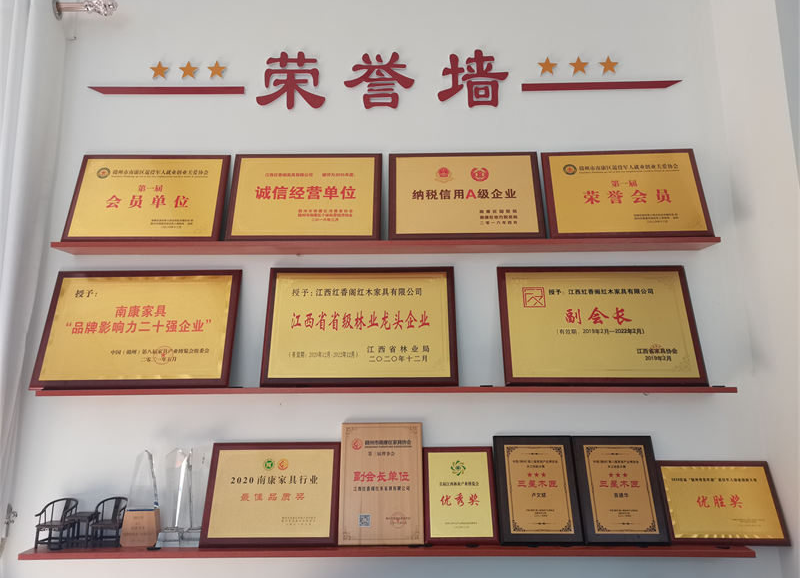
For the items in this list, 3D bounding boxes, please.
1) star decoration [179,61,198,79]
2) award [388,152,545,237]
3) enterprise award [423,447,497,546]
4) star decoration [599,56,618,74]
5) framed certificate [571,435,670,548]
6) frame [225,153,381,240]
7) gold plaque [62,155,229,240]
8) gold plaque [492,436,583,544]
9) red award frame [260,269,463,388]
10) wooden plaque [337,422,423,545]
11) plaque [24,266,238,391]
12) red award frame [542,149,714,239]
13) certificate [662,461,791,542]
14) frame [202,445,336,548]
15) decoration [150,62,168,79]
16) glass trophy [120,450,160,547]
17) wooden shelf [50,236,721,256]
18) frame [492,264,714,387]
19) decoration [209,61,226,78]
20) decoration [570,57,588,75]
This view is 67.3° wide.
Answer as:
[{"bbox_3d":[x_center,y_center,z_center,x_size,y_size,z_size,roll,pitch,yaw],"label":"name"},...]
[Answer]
[{"bbox_3d":[-0.746,-0.772,2.129,0.068,0.068,0.010,0,-11,0],"label":"star decoration"},{"bbox_3d":[0.217,-0.304,1.990,0.501,0.337,0.024,0,-24,0],"label":"award"},{"bbox_3d":[0.181,0.625,1.822,0.216,0.276,0.024,0,-25,0],"label":"enterprise award"},{"bbox_3d":[0.705,-0.753,2.033,0.067,0.064,0.010,0,-10,1],"label":"star decoration"},{"bbox_3d":[0.663,0.607,1.821,0.245,0.307,0.024,0,-24,0],"label":"framed certificate"},{"bbox_3d":[-0.300,-0.289,1.916,0.475,0.326,0.020,0,-25,1],"label":"frame"},{"bbox_3d":[-0.802,-0.286,1.922,0.486,0.327,0.020,0,-25,1],"label":"gold plaque"},{"bbox_3d":[0.403,0.586,1.753,0.236,0.302,0.020,0,-26,1],"label":"gold plaque"},{"bbox_3d":[-0.122,0.118,1.909,0.600,0.399,0.024,0,-24,0],"label":"red award frame"},{"bbox_3d":[-0.054,0.588,1.828,0.249,0.351,0.020,0,-22,0],"label":"wooden plaque"},{"bbox_3d":[-0.821,0.125,1.913,0.602,0.392,0.024,0,-24,0],"label":"plaque"},{"bbox_3d":[0.713,-0.297,1.904,0.496,0.325,0.020,0,-24,1],"label":"red award frame"},{"bbox_3d":[0.926,0.621,1.739,0.338,0.231,0.020,0,-28,1],"label":"certificate"},{"bbox_3d":[-0.381,0.620,1.827,0.402,0.294,0.024,0,-25,0],"label":"frame"},{"bbox_3d":[-0.820,-0.746,2.050,0.064,0.061,0.010,0,-10,1],"label":"decoration"},{"bbox_3d":[-0.754,0.616,1.779,0.107,0.268,0.045,0,-10,1],"label":"glass trophy"},{"bbox_3d":[-0.048,-0.130,1.870,2.014,0.015,0.127,0,-10,1],"label":"wooden shelf"},{"bbox_3d":[0.626,0.114,1.903,0.609,0.397,0.024,0,-24,0],"label":"frame"},{"bbox_3d":[-0.644,-0.773,2.128,0.065,0.065,0.010,0,-11,0],"label":"decoration"},{"bbox_3d":[0.607,-0.752,2.034,0.067,0.065,0.010,0,-10,1],"label":"decoration"}]

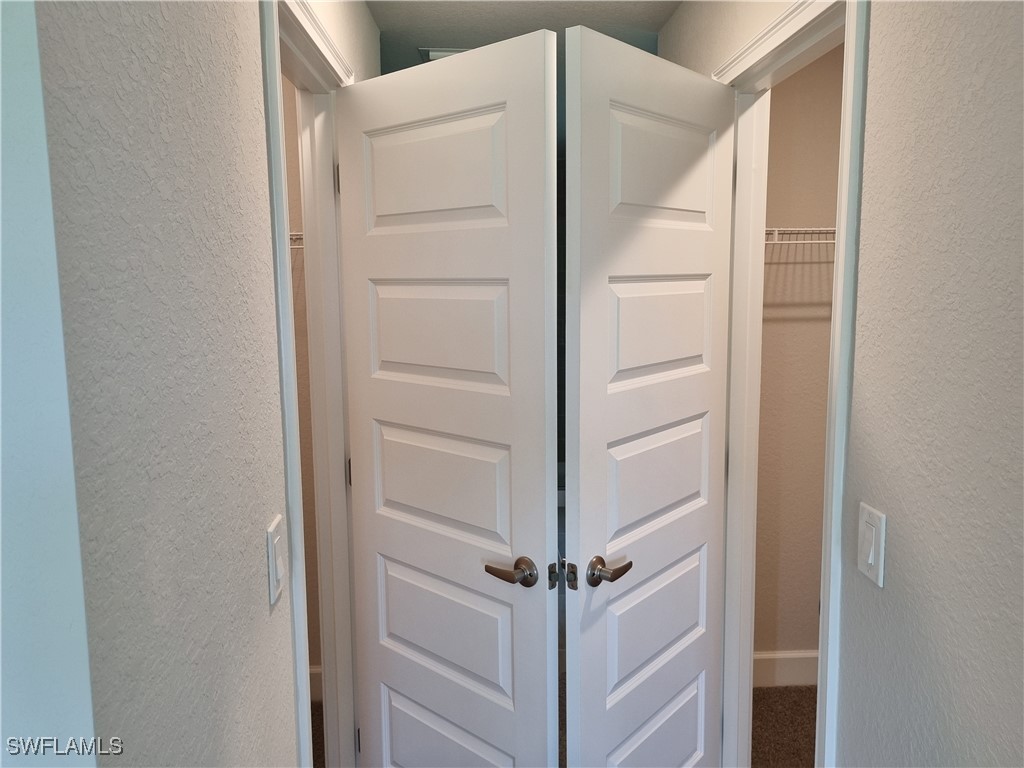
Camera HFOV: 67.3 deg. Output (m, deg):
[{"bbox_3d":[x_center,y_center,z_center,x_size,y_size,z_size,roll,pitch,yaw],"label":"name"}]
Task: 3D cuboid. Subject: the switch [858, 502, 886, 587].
[{"bbox_3d":[0.619,0.276,1.325,0.010,0.122,0.077,-1,8,-3],"label":"switch"}]

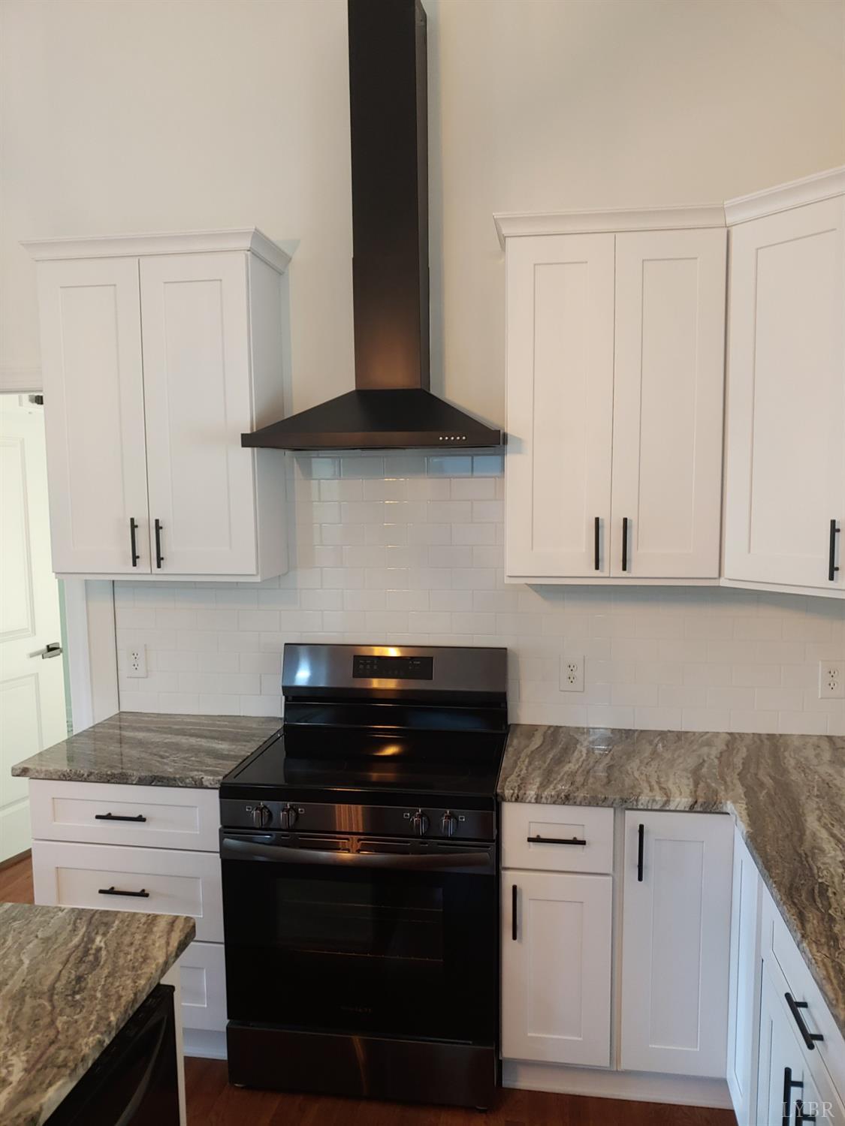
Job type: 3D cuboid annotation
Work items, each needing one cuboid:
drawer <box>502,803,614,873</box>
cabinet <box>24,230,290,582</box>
[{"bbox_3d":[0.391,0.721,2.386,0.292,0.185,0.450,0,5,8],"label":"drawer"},{"bbox_3d":[-0.845,-0.488,2.707,0.768,1.071,0.345,0,5,8],"label":"cabinet"}]

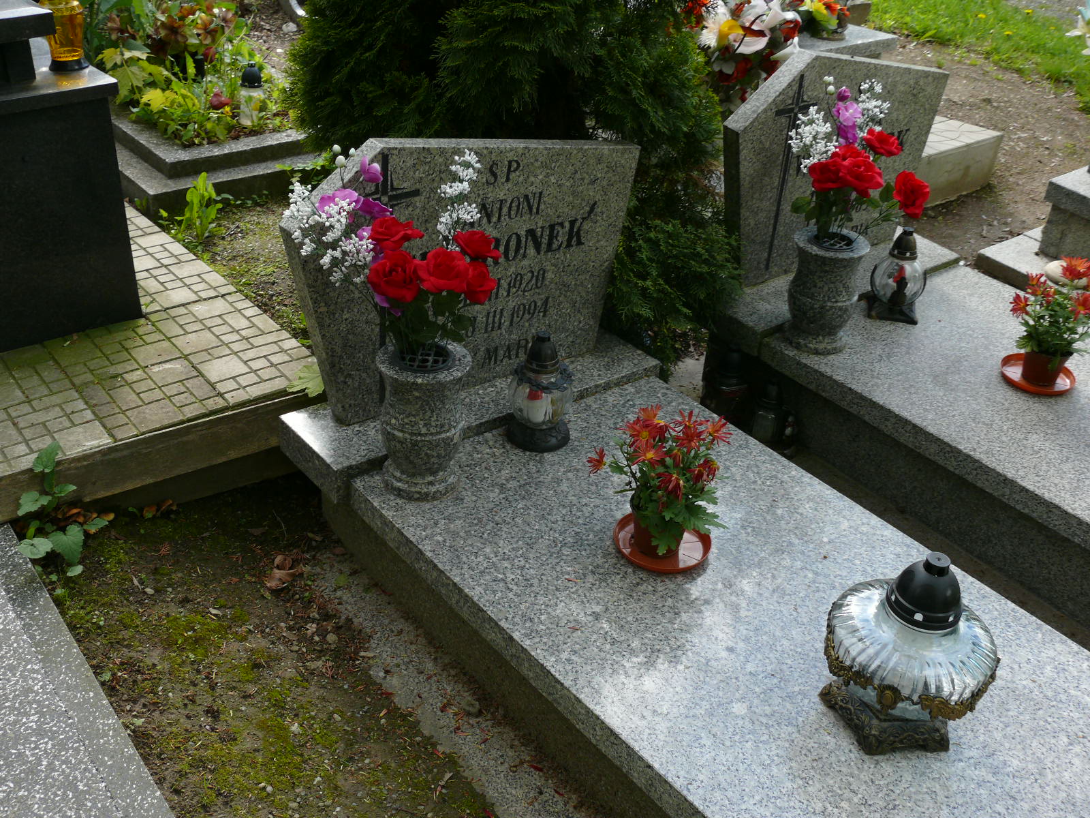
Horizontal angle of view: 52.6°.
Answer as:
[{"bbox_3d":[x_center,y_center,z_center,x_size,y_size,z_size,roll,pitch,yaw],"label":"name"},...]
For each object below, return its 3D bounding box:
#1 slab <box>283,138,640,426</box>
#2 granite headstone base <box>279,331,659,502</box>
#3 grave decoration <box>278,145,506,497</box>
[{"bbox_3d":[-0.130,-0.283,2.113,0.785,0.525,0.051,-19,39,-35],"label":"slab"},{"bbox_3d":[-0.131,-0.014,2.382,0.870,0.073,0.213,-19,41,-38],"label":"granite headstone base"},{"bbox_3d":[-0.245,-0.126,1.829,0.345,0.599,0.305,-19,39,-35],"label":"grave decoration"}]

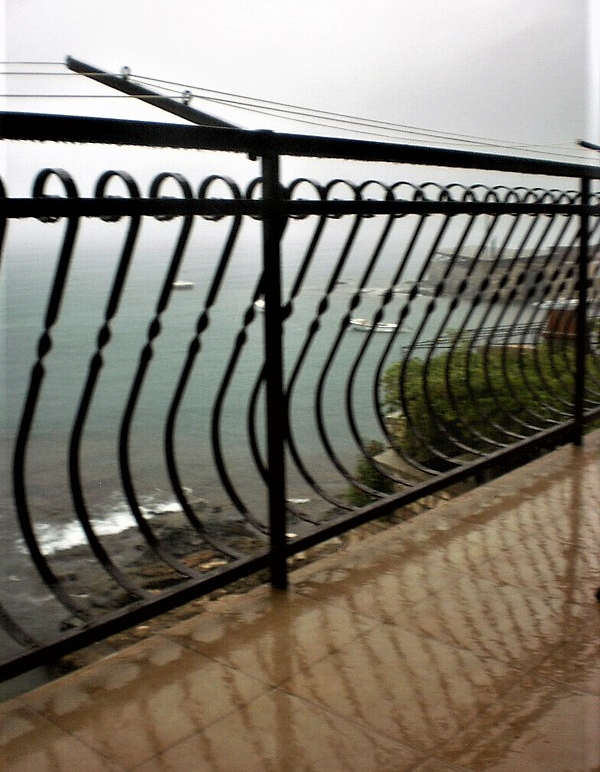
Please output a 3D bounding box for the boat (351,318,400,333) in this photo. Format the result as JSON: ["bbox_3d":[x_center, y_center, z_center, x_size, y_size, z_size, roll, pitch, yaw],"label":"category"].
[{"bbox_3d":[8.850,-7.050,103.380,6.000,1.250,2.050,2,10,18],"label":"boat"}]

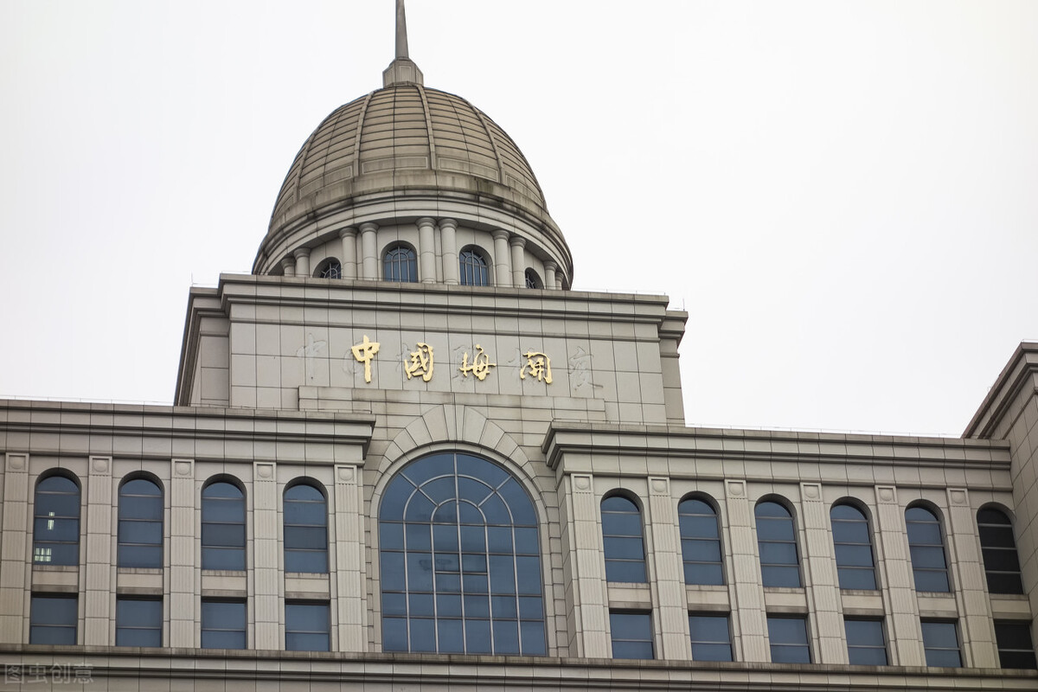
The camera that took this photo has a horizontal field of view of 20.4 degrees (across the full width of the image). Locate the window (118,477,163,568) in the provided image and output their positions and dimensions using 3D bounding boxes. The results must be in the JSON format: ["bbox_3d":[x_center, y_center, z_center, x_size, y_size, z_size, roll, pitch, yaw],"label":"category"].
[{"bbox_3d":[-15.191,7.135,115.615,1.782,4.042,0.165,3,-30,-11],"label":"window"}]

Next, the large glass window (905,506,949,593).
[{"bbox_3d":[17.155,8.648,122.021,1.782,4.042,0.165,3,-30,-11],"label":"large glass window"}]

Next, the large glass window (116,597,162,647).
[{"bbox_3d":[-14.940,10.933,113.447,1.782,2.079,0.165,3,-30,-11],"label":"large glass window"}]

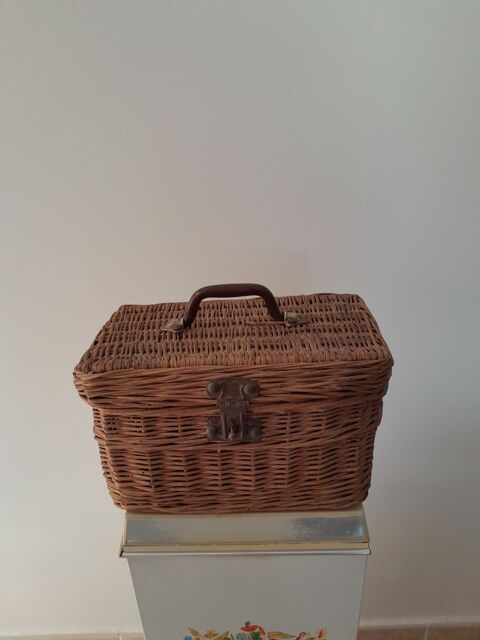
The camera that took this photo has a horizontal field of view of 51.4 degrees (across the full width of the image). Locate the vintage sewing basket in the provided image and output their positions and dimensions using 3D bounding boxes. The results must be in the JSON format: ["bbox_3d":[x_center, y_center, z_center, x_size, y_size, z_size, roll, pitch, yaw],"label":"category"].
[{"bbox_3d":[-0.003,0.082,0.637,0.336,0.262,0.188,-2,25,3],"label":"vintage sewing basket"}]

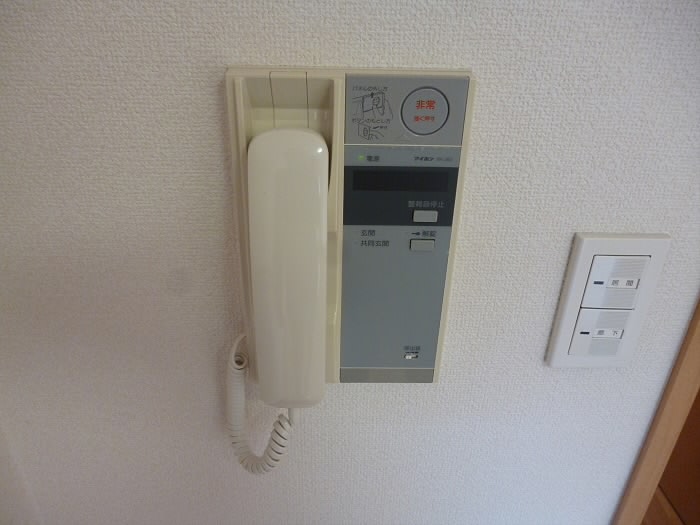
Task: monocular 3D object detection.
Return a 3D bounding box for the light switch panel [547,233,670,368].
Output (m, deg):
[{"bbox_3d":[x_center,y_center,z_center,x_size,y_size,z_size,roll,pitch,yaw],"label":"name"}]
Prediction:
[{"bbox_3d":[0.199,0.033,0.442,0.070,0.120,0.010,1,29,-2],"label":"light switch panel"}]

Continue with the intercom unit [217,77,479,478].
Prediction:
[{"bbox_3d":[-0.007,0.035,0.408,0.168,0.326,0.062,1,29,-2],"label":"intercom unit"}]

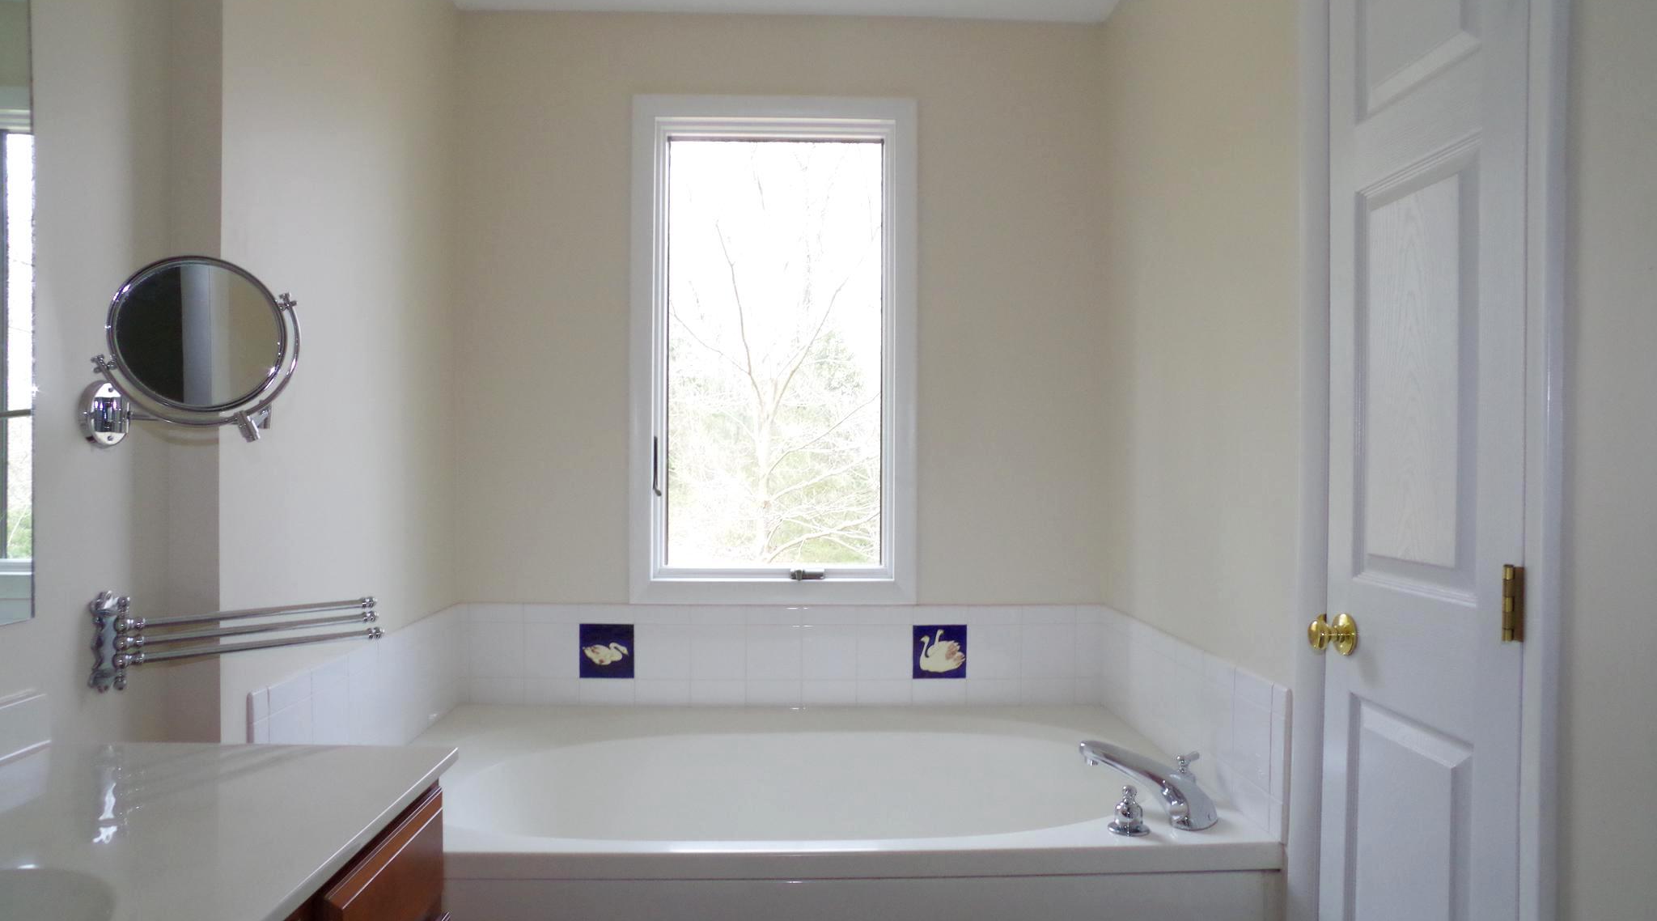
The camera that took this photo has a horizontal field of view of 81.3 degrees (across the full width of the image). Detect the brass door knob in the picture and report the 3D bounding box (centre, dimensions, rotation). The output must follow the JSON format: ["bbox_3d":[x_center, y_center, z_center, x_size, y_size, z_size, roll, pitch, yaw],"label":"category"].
[{"bbox_3d":[0.799,0.280,1.545,0.060,0.065,0.065,0,0,-2],"label":"brass door knob"}]

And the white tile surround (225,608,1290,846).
[{"bbox_3d":[-0.104,0.541,2.182,1.810,0.275,1.010,0,0,-2],"label":"white tile surround"}]

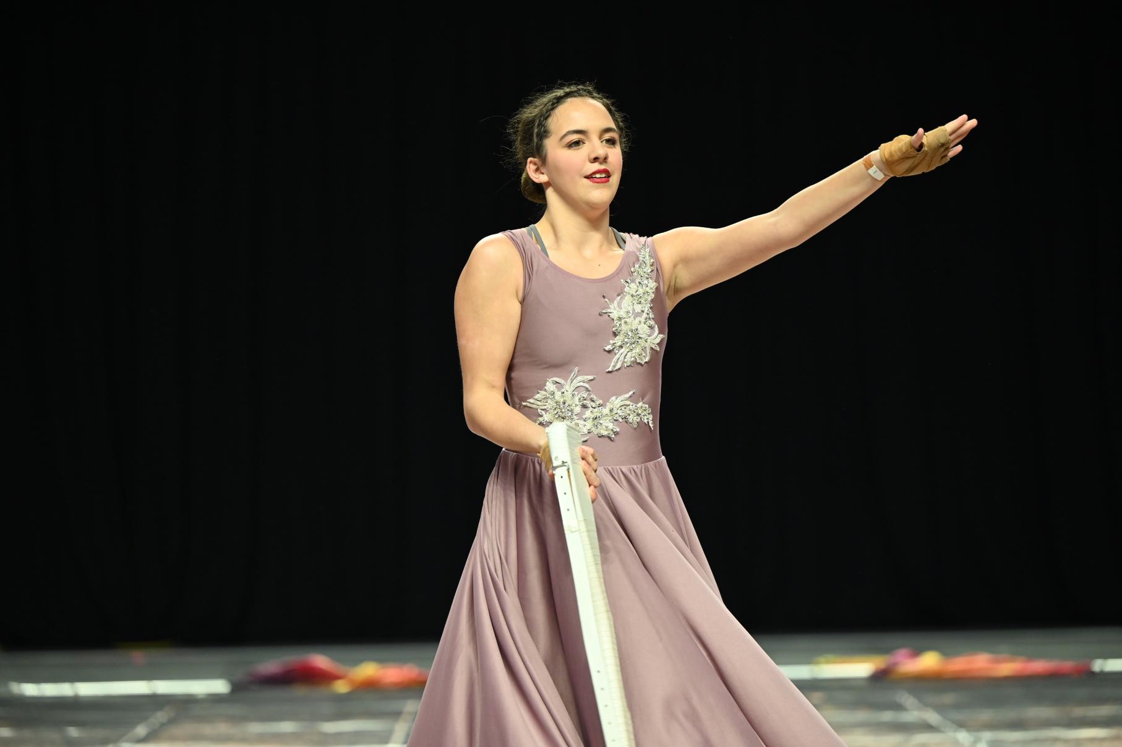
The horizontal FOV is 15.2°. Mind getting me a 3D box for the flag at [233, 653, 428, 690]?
[{"bbox_3d":[-0.856,1.151,16.200,0.820,0.130,0.360,-1,-1,0],"label":"flag"}]

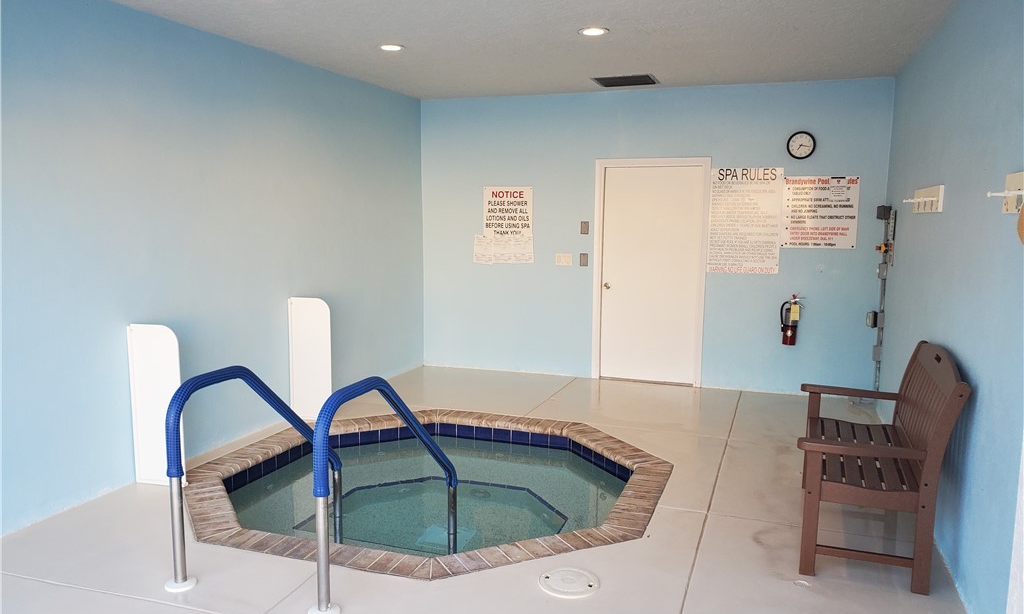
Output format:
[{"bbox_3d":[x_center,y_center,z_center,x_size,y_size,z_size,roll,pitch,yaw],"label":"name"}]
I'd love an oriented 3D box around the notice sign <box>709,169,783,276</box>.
[{"bbox_3d":[2.083,-0.767,6.879,0.618,0.939,0.020,3,7,19],"label":"notice sign"}]

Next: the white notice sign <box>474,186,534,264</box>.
[{"bbox_3d":[-0.085,-0.799,7.657,0.623,0.773,0.020,3,7,19],"label":"white notice sign"}]

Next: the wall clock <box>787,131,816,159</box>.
[{"bbox_3d":[2.504,-1.393,6.642,0.237,0.237,0.040,3,7,19],"label":"wall clock"}]

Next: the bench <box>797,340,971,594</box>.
[{"bbox_3d":[1.771,0.666,3.836,0.648,0.994,1.185,3,8,21],"label":"bench"}]

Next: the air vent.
[{"bbox_3d":[0.996,-1.952,6.664,0.542,0.030,0.542,3,7,19],"label":"air vent"}]

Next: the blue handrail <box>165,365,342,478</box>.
[{"bbox_3d":[-1.209,0.626,3.788,0.075,0.763,1.266,3,8,21],"label":"blue handrail"}]

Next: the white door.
[{"bbox_3d":[1.290,-0.320,7.235,1.060,2.114,0.070,3,7,19],"label":"white door"}]

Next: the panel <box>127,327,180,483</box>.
[{"bbox_3d":[-2.047,0.580,4.471,0.362,0.949,0.035,2,7,16],"label":"panel"}]

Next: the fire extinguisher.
[{"bbox_3d":[2.462,0.119,6.766,0.181,0.457,0.151,3,7,19],"label":"fire extinguisher"}]

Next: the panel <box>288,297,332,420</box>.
[{"bbox_3d":[-1.530,0.407,5.907,0.362,0.949,0.035,2,7,16],"label":"panel"}]

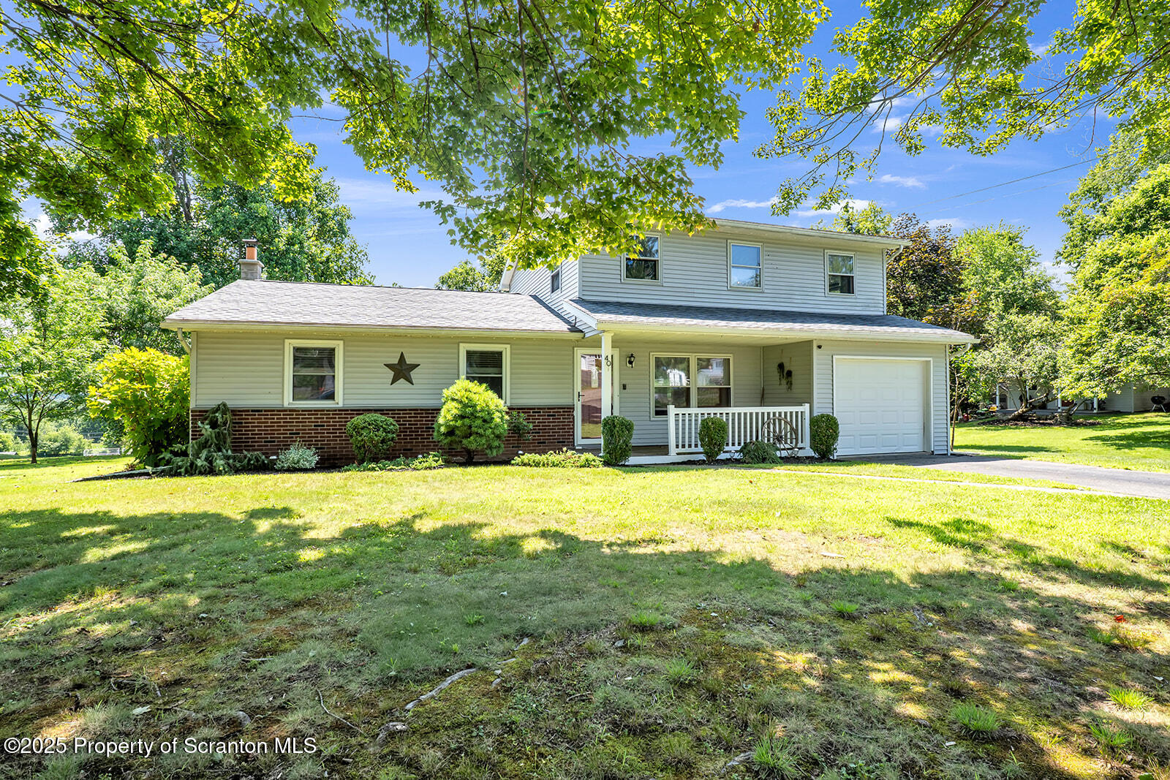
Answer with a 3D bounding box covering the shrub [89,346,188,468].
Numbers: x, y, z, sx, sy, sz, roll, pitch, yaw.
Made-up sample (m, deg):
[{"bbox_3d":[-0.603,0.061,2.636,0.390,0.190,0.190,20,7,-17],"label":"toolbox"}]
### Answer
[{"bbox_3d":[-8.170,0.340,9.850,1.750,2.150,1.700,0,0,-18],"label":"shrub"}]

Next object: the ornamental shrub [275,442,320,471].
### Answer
[{"bbox_3d":[-4.980,1.140,9.000,0.700,0.520,0.660,0,0,-18],"label":"ornamental shrub"}]

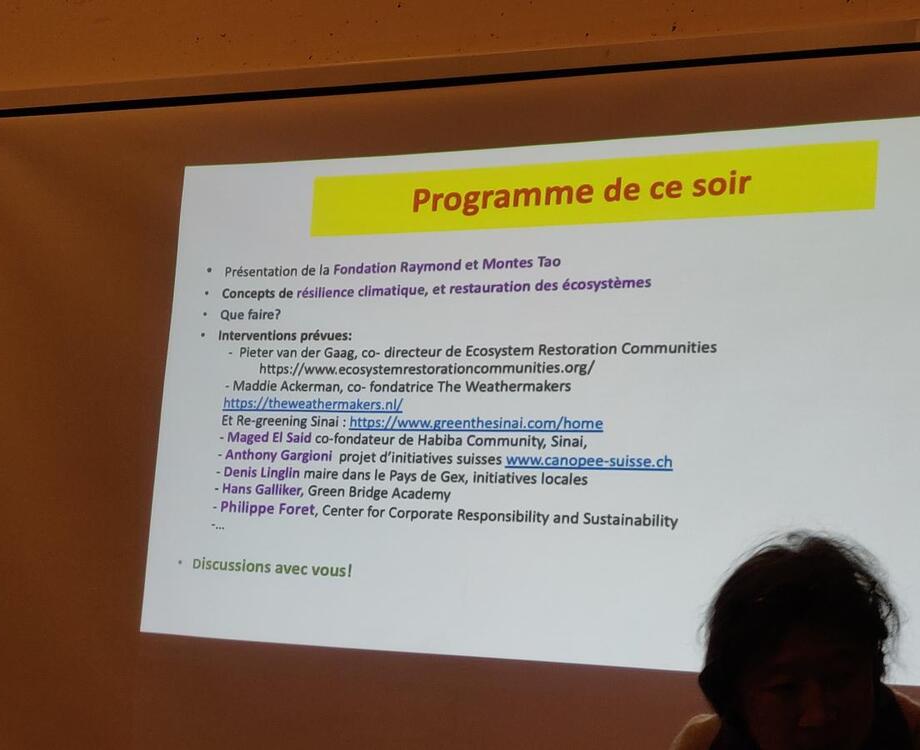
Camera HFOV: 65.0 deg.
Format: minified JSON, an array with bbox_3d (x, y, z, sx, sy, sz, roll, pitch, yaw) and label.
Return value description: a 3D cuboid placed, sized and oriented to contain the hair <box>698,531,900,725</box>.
[{"bbox_3d":[0.408,0.305,0.885,0.212,0.225,0.215,7,9,16],"label":"hair"}]

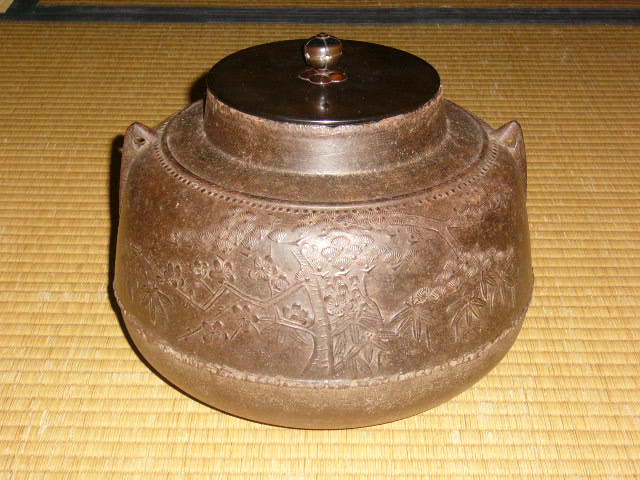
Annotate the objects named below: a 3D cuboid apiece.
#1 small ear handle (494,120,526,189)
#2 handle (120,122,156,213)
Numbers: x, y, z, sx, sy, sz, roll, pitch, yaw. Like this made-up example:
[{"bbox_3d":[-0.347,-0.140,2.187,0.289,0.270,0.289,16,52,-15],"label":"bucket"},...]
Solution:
[{"bbox_3d":[0.117,-0.051,0.784,0.023,0.048,0.017,0,28,0],"label":"small ear handle"},{"bbox_3d":[-0.112,-0.046,0.786,0.024,0.058,0.017,0,28,0],"label":"handle"}]

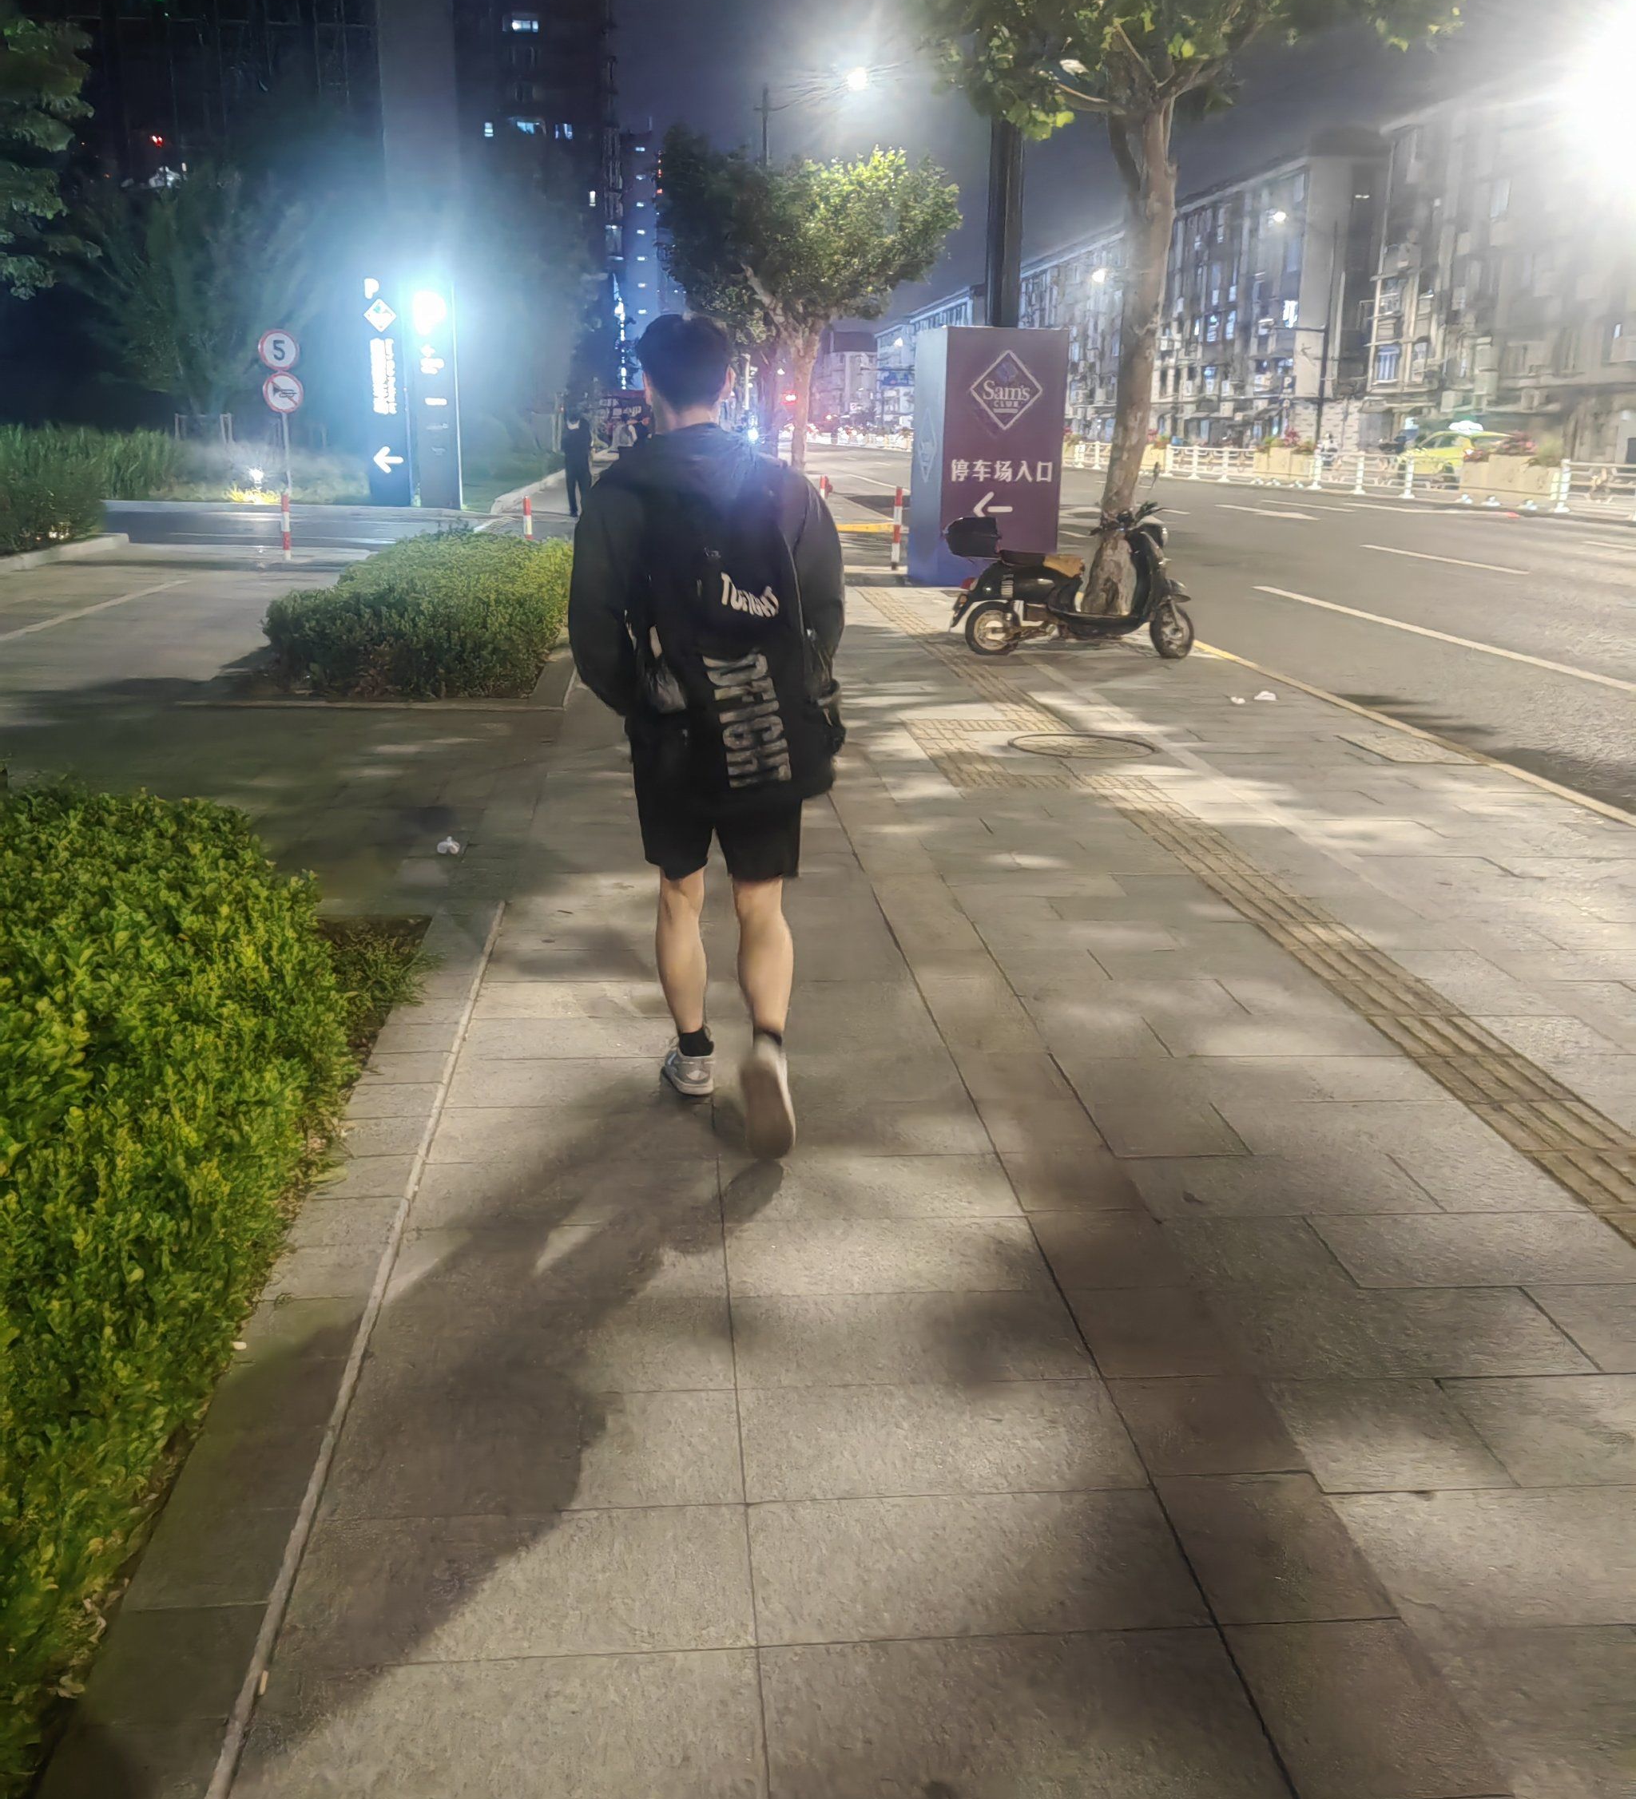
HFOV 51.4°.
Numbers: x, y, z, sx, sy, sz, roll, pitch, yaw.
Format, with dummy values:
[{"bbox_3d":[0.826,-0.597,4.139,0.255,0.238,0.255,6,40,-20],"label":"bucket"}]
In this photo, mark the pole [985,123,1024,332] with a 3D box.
[{"bbox_3d":[1.776,-7.172,15.350,0.340,8.500,0.340,0,16,-5],"label":"pole"}]

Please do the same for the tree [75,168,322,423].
[{"bbox_3d":[-12.142,-11.185,33.235,4.600,5.800,4.400,0,16,-5],"label":"tree"}]

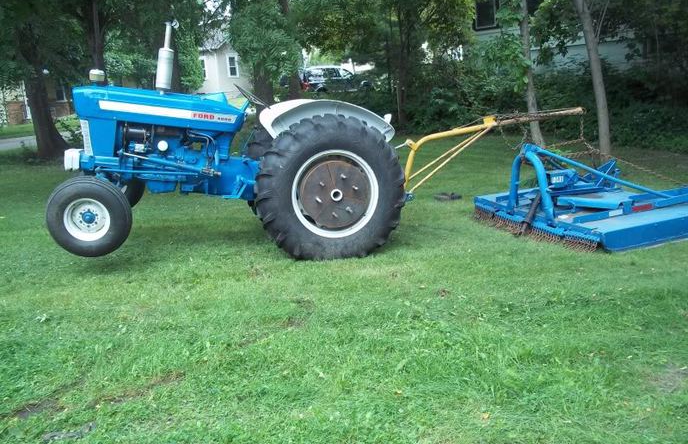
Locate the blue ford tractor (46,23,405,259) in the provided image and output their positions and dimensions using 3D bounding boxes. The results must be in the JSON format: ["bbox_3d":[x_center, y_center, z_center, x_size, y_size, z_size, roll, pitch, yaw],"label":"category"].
[{"bbox_3d":[-1.103,-0.829,7.138,3.200,2.140,1.870,2,11,-12],"label":"blue ford tractor"}]

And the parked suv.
[{"bbox_3d":[-0.145,-8.178,41.500,4.750,1.770,1.870,-7,13,-12],"label":"parked suv"}]

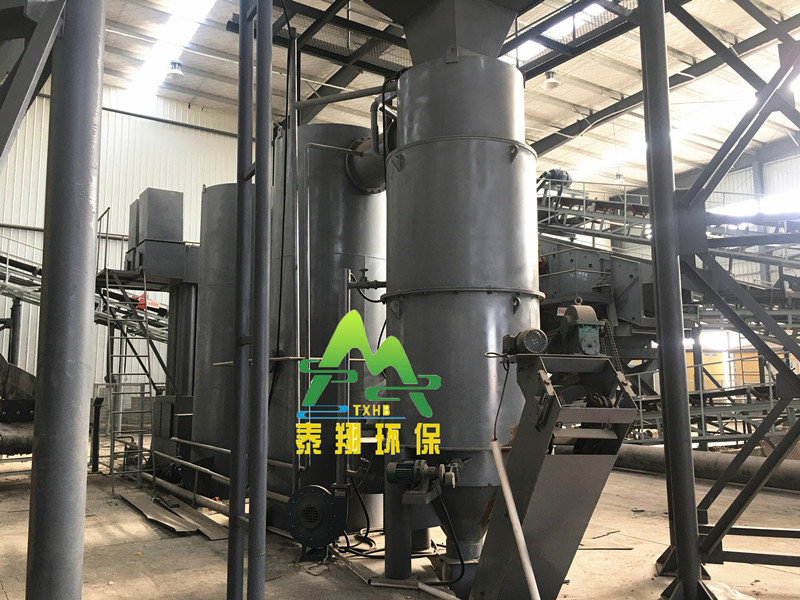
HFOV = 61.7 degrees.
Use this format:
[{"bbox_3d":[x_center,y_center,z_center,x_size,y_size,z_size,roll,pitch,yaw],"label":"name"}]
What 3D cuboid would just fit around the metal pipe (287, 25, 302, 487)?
[{"bbox_3d":[-1.072,-0.378,6.852,0.085,5.096,0.085,0,-7,-9],"label":"metal pipe"}]

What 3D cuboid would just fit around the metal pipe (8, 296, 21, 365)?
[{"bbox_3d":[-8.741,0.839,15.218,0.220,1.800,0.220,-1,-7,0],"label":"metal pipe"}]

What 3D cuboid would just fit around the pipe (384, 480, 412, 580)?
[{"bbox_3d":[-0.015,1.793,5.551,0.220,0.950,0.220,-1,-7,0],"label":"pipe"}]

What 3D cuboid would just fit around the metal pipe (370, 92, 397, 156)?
[{"bbox_3d":[-0.141,-1.848,7.007,0.100,0.600,0.380,5,-9,-43],"label":"metal pipe"}]

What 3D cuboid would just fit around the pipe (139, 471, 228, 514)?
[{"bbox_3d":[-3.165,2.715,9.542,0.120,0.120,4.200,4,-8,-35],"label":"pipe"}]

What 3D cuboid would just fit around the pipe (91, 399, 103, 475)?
[{"bbox_3d":[-5.516,2.456,12.208,0.160,1.310,0.160,-1,-7,0],"label":"pipe"}]

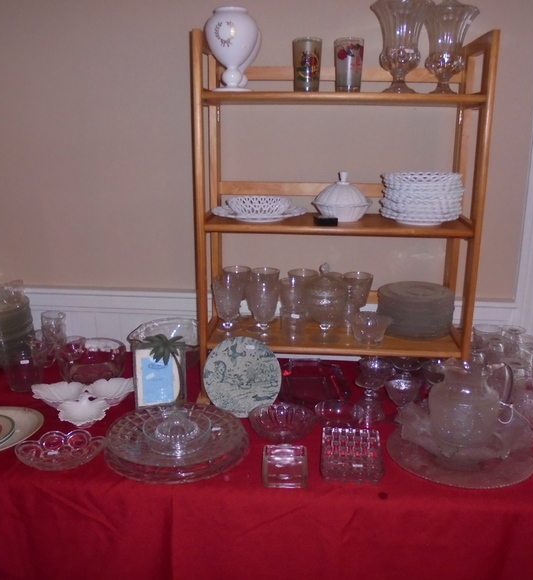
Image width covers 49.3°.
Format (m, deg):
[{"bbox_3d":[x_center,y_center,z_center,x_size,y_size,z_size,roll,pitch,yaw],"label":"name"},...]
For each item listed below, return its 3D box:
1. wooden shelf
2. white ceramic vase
[{"bbox_3d":[0.183,-0.170,1.558,0.700,0.934,0.257,1,15,4],"label":"wooden shelf"},{"bbox_3d":[-0.086,-0.580,1.425,0.136,0.198,0.136,3,15,9],"label":"white ceramic vase"}]

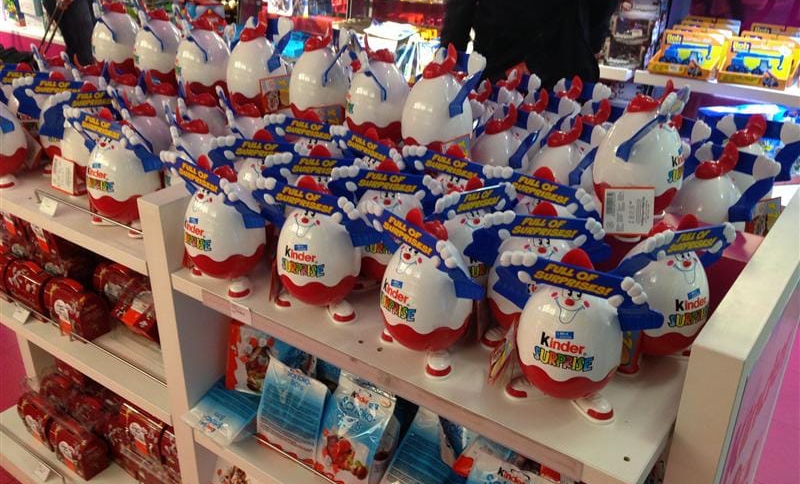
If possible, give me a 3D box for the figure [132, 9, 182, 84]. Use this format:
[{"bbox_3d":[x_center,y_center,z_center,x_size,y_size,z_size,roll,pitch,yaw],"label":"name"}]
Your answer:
[{"bbox_3d":[-0.589,-0.496,1.837,0.126,0.217,0.192,-9,28,-18],"label":"figure"}]

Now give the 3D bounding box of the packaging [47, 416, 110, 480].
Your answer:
[{"bbox_3d":[-0.781,0.487,1.875,0.127,0.138,0.077,18,31,32],"label":"packaging"}]

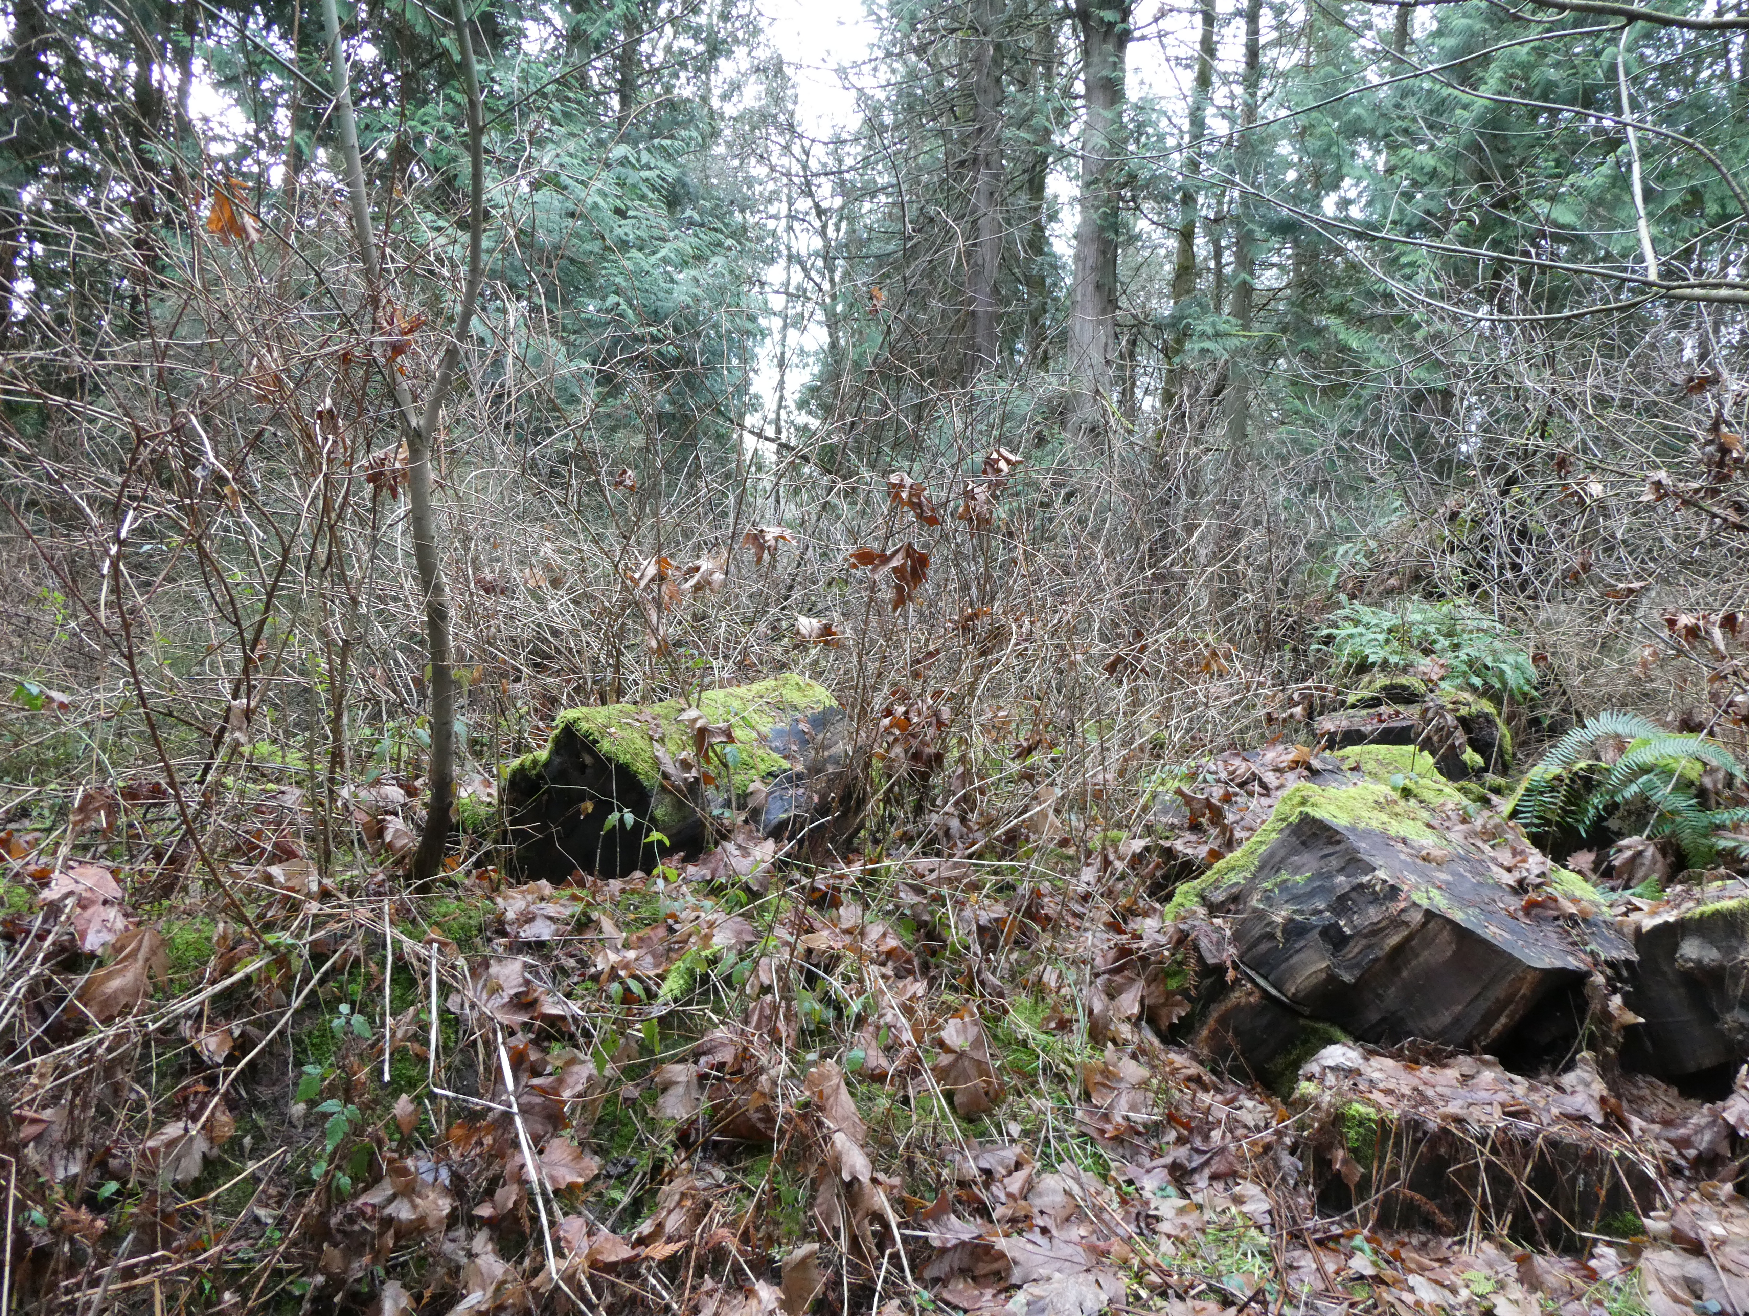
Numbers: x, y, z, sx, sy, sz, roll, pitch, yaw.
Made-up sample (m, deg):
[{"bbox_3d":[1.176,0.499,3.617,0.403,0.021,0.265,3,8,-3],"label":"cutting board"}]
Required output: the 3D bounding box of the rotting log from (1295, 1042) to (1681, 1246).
[{"bbox_3d":[1.374,1.095,2.780,0.770,0.280,0.400,1,5,13],"label":"rotting log"}]

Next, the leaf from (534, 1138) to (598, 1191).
[{"bbox_3d":[-0.621,1.020,2.450,0.130,0.110,0.050,-1,-40,-11],"label":"leaf"}]

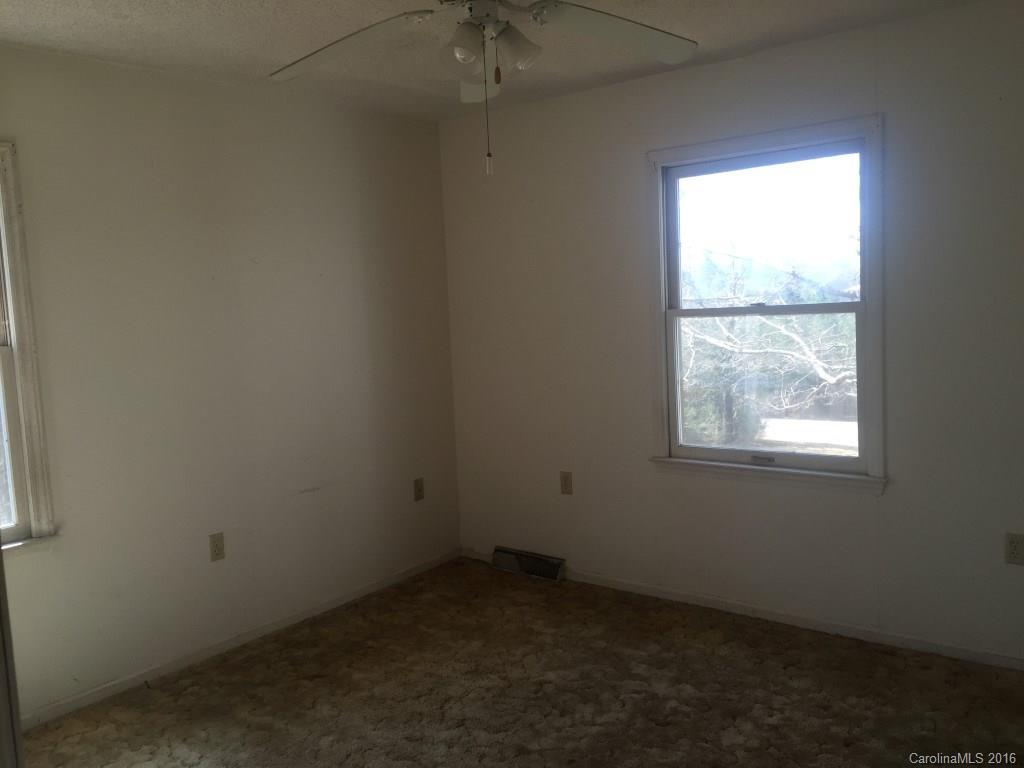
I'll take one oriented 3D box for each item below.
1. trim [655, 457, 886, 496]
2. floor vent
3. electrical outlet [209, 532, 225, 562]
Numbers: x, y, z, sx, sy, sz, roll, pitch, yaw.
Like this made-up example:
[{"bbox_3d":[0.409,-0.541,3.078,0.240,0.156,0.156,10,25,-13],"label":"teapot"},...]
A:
[{"bbox_3d":[1.068,0.389,3.677,1.035,0.065,0.074,2,7,39],"label":"trim"},{"bbox_3d":[0.079,0.950,4.530,0.459,0.107,0.050,2,7,39],"label":"floor vent"},{"bbox_3d":[-1.247,0.692,3.638,0.010,0.115,0.069,2,7,39],"label":"electrical outlet"}]

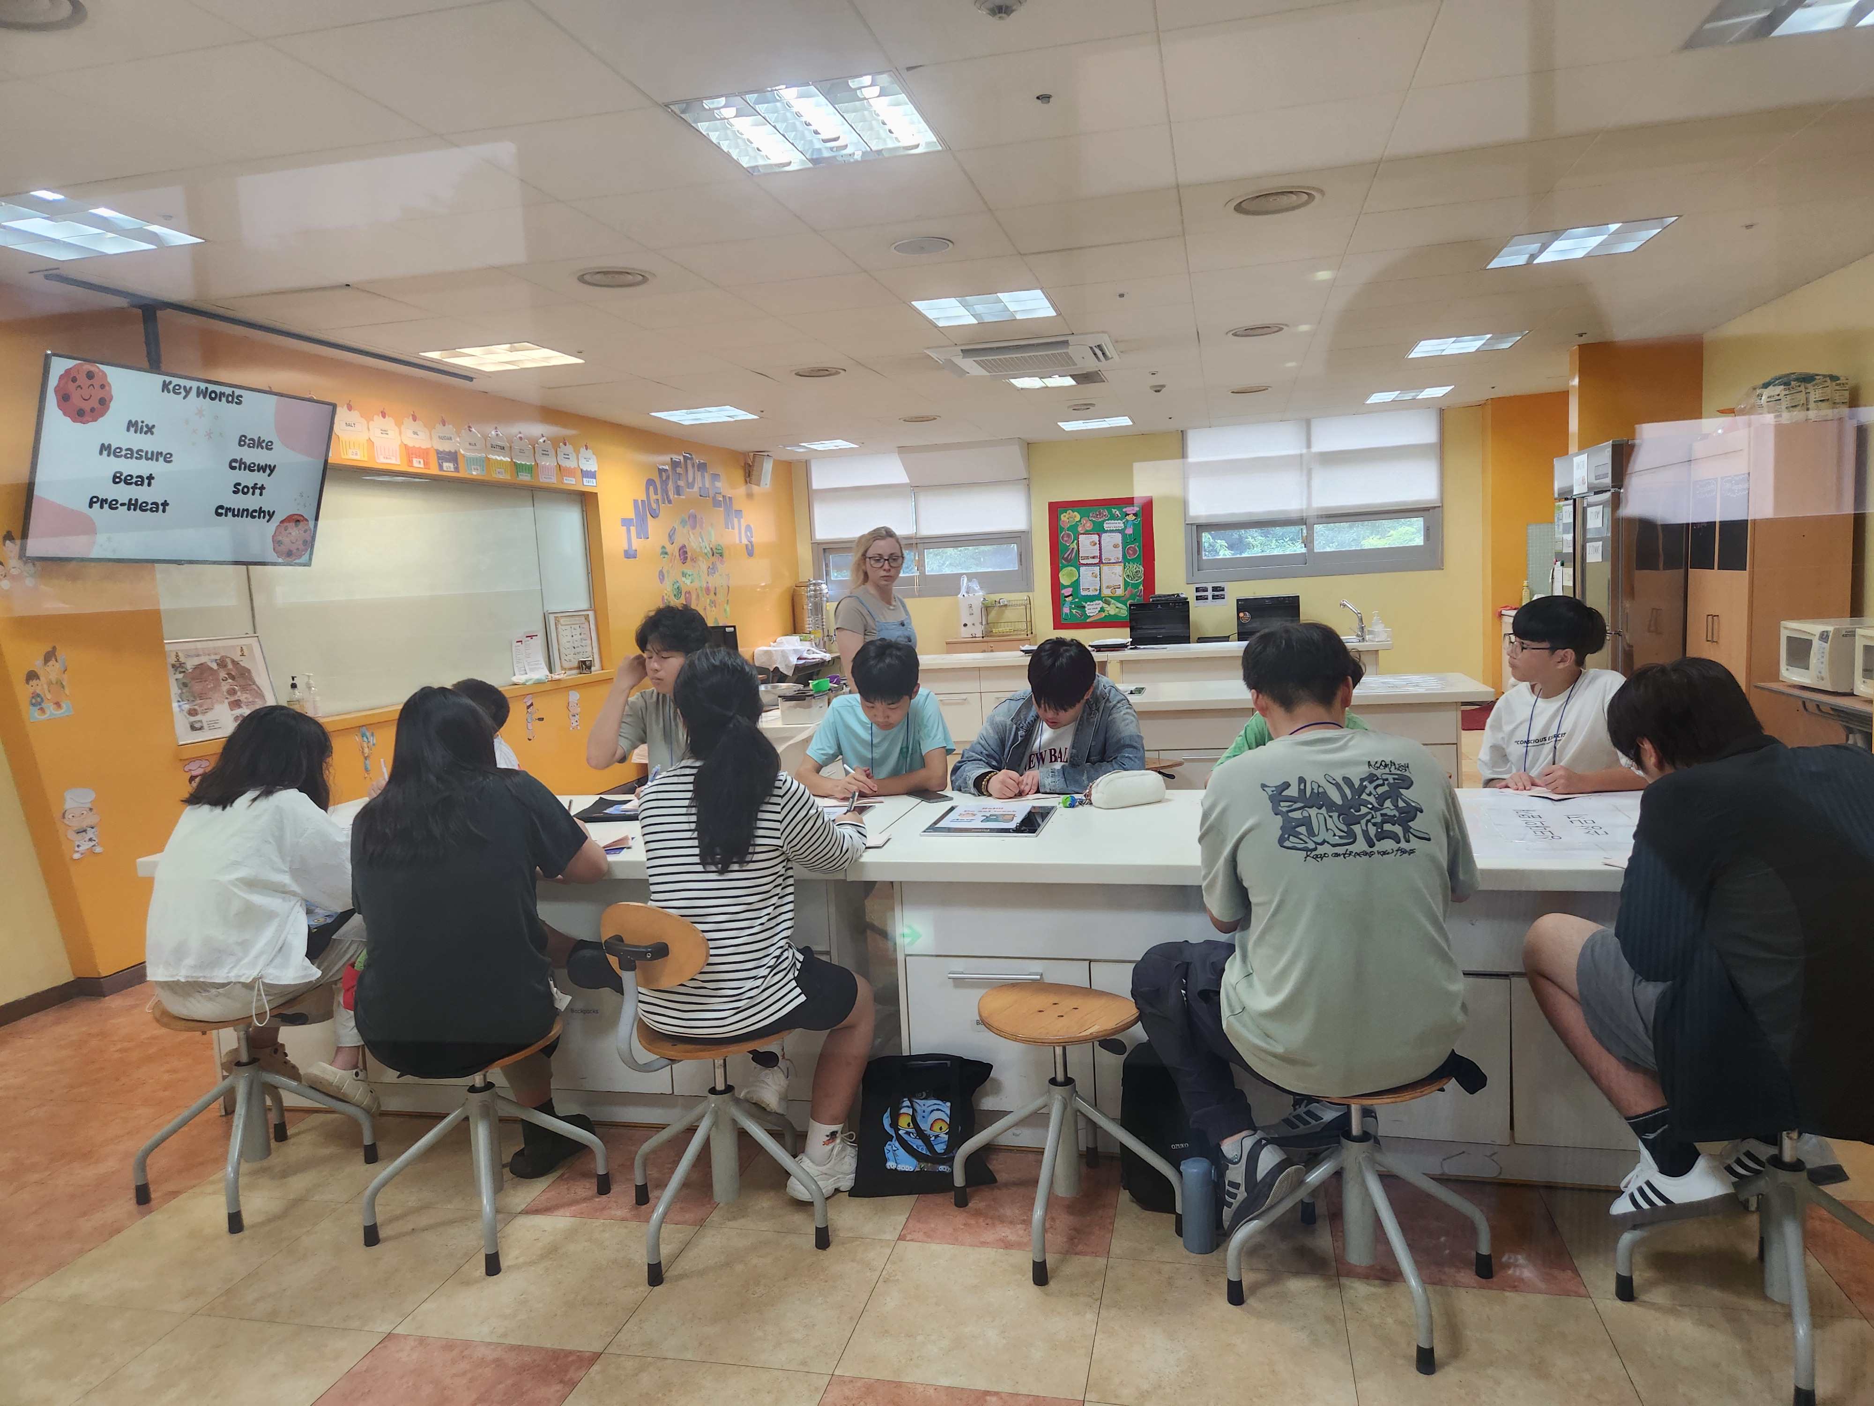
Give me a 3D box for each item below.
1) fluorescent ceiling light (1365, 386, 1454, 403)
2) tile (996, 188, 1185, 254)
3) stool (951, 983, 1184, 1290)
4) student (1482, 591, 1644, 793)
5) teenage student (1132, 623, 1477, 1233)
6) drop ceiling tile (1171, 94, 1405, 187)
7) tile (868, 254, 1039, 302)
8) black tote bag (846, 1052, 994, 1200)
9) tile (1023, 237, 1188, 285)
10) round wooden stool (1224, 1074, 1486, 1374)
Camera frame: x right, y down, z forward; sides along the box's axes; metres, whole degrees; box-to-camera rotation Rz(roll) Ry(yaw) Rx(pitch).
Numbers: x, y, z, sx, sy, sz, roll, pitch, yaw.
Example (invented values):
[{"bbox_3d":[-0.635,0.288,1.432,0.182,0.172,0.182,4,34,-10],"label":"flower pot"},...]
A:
[{"bbox_3d":[3.631,-2.384,9.562,0.600,0.060,0.600,-2,6,13],"label":"fluorescent ceiling light"},{"bbox_3d":[0.539,-1.656,4.281,0.600,0.020,0.600,-2,6,13],"label":"tile"},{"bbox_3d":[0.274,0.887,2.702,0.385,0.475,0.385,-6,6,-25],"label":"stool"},{"bbox_3d":[1.697,0.354,3.324,0.520,1.260,0.640,1,7,33],"label":"student"},{"bbox_3d":[0.691,0.452,2.443,0.620,1.220,0.680,-2,6,5],"label":"teenage student"},{"bbox_3d":[0.988,-1.607,3.559,0.600,0.020,0.600,-2,6,13],"label":"drop ceiling tile"},{"bbox_3d":[0.087,-1.706,4.998,0.600,0.015,0.600,-2,6,13],"label":"tile"},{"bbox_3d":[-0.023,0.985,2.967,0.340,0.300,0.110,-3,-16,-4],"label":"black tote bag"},{"bbox_3d":[0.675,-1.722,4.861,0.600,0.020,0.600,-2,6,13],"label":"tile"},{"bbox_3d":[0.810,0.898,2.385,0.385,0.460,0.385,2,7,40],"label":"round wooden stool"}]

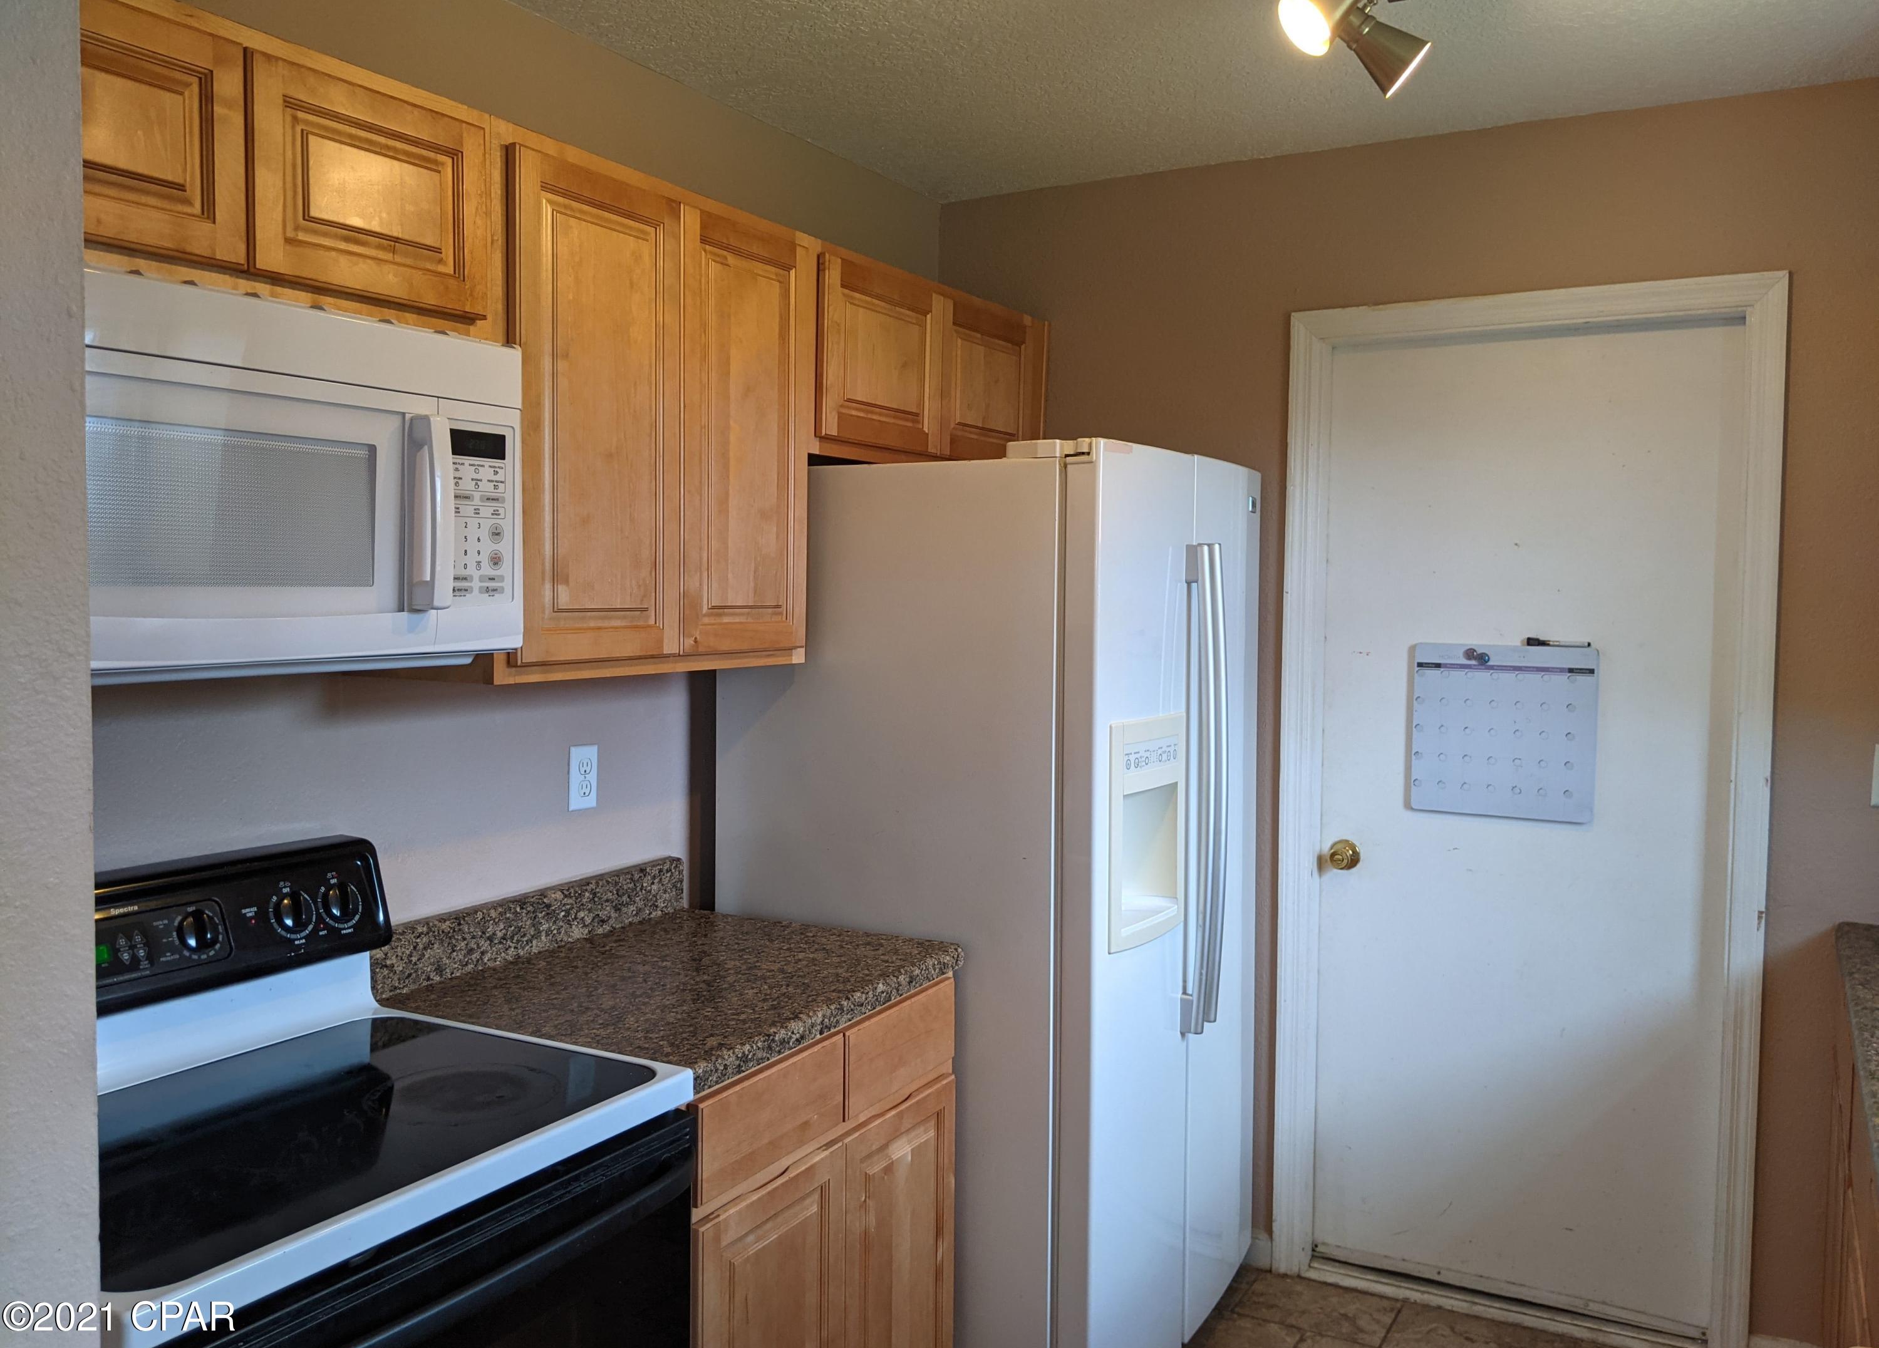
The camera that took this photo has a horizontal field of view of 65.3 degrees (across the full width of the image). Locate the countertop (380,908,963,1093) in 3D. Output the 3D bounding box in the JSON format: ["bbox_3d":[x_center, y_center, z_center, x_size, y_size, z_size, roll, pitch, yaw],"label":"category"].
[{"bbox_3d":[-0.411,0.508,2.400,0.629,0.042,0.763,2,4,29],"label":"countertop"}]

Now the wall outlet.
[{"bbox_3d":[-0.635,0.187,2.633,0.008,0.115,0.071,2,4,29],"label":"wall outlet"}]

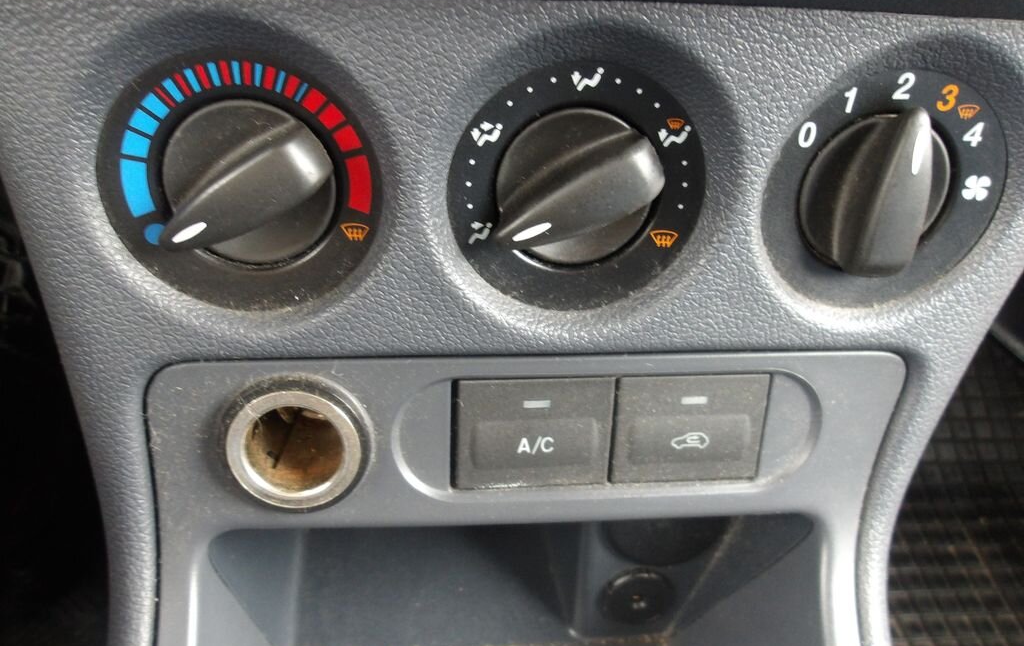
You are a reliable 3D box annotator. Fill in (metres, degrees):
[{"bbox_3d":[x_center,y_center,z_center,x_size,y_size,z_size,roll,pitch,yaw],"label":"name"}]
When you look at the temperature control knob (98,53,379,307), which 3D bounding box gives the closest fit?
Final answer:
[{"bbox_3d":[-0.053,-0.023,0.154,0.054,0.054,0.018,-1,26,-7],"label":"temperature control knob"}]

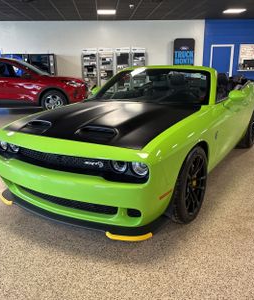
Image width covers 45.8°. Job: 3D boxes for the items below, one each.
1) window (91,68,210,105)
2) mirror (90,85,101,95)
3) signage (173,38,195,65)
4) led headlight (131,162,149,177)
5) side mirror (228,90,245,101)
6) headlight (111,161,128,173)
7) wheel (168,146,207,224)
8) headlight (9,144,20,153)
[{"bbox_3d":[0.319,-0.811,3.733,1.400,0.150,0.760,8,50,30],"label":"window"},{"bbox_3d":[-0.458,-0.865,4.359,0.210,0.130,0.140,8,18,30],"label":"mirror"},{"bbox_3d":[2.531,-4.261,13.485,0.940,1.400,0.100,-1,15,0],"label":"signage"},{"bbox_3d":[0.102,0.127,2.121,0.135,0.115,0.080,6,17,22],"label":"led headlight"},{"bbox_3d":[1.232,-0.615,3.377,0.210,0.130,0.140,8,18,30],"label":"side mirror"},{"bbox_3d":[-0.048,0.115,2.200,0.128,0.110,0.080,7,17,26],"label":"headlight"},{"bbox_3d":[0.516,0.283,2.755,0.280,0.720,0.720,7,17,27],"label":"wheel"},{"bbox_3d":[-1.021,-0.025,2.766,0.128,0.110,0.080,10,19,34],"label":"headlight"}]

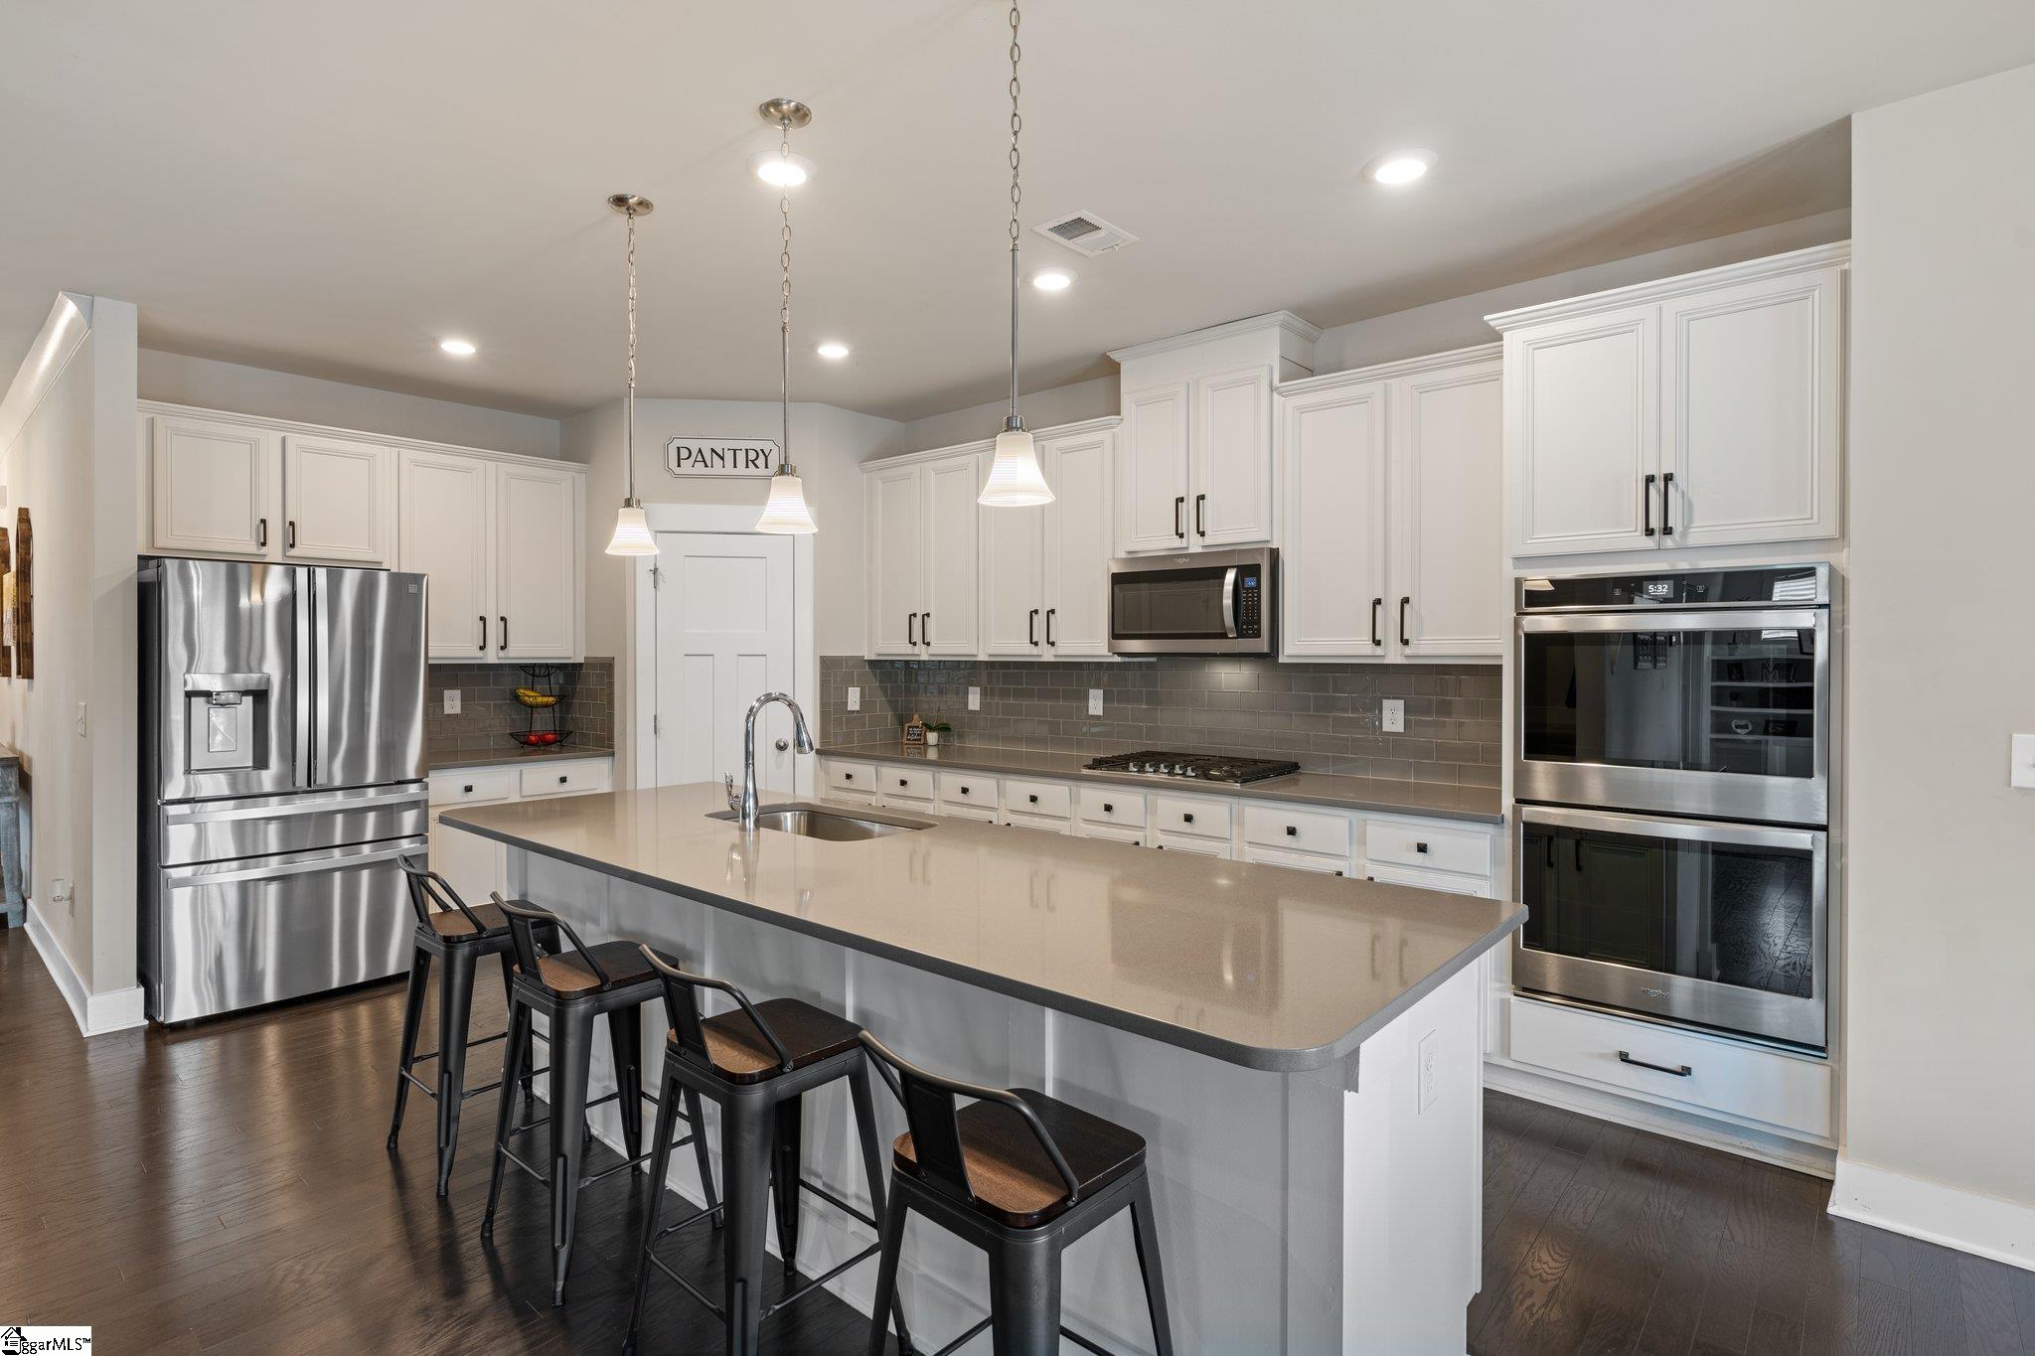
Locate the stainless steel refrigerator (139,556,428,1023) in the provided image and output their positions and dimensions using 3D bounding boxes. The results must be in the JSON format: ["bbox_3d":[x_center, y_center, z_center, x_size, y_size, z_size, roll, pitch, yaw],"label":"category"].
[{"bbox_3d":[-3.218,0.430,4.448,0.830,1.774,0.907,1,2,42],"label":"stainless steel refrigerator"}]

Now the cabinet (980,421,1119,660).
[{"bbox_3d":[0.231,-0.614,4.885,0.873,1.075,0.354,1,2,42],"label":"cabinet"}]

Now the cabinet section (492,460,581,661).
[{"bbox_3d":[-2.610,-0.592,5.390,0.330,1.020,0.455,1,1,41],"label":"cabinet section"}]

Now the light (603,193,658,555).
[{"bbox_3d":[-1.149,-0.887,3.040,0.160,1.048,0.160,1,2,42],"label":"light"}]

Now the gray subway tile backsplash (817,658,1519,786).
[{"bbox_3d":[0.405,0.159,4.581,3.360,0.479,0.626,1,2,42],"label":"gray subway tile backsplash"}]

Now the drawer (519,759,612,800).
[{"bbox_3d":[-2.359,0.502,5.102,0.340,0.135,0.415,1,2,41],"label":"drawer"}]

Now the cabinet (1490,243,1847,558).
[{"bbox_3d":[1.993,-0.741,3.107,0.870,0.745,0.664,1,2,42],"label":"cabinet"}]

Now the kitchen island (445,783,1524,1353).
[{"bbox_3d":[-0.391,0.881,2.512,2.800,0.914,1.010,1,2,41],"label":"kitchen island"}]

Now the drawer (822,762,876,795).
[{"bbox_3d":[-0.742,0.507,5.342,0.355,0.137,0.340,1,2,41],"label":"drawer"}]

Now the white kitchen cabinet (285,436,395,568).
[{"bbox_3d":[-3.112,-0.776,4.595,0.330,0.539,0.420,1,2,41],"label":"white kitchen cabinet"}]

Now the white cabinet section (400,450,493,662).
[{"bbox_3d":[-2.898,-0.586,5.058,0.330,1.020,0.435,1,1,41],"label":"white cabinet section"}]

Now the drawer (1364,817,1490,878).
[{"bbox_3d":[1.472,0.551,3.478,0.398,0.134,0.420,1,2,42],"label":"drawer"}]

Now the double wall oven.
[{"bbox_3d":[1.993,0.339,3.092,0.760,1.299,0.580,1,2,41],"label":"double wall oven"}]

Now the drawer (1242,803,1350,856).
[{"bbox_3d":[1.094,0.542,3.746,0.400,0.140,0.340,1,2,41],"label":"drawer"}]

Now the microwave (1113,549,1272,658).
[{"bbox_3d":[0.809,-0.296,4.262,0.758,0.413,0.400,1,2,41],"label":"microwave"}]

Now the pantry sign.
[{"bbox_3d":[-1.518,-1.136,5.250,0.600,0.215,0.025,0,1,-4],"label":"pantry sign"}]

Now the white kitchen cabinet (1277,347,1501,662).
[{"bbox_3d":[1.446,-0.594,3.804,0.910,1.075,0.354,1,2,42],"label":"white kitchen cabinet"}]

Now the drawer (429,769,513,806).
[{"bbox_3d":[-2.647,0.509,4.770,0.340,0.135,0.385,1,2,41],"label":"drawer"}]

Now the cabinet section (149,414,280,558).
[{"bbox_3d":[-3.486,-0.795,4.379,0.330,0.570,0.435,1,1,41],"label":"cabinet section"}]

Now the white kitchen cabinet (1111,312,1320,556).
[{"bbox_3d":[0.835,-0.977,4.333,0.844,0.910,0.364,1,2,42],"label":"white kitchen cabinet"}]

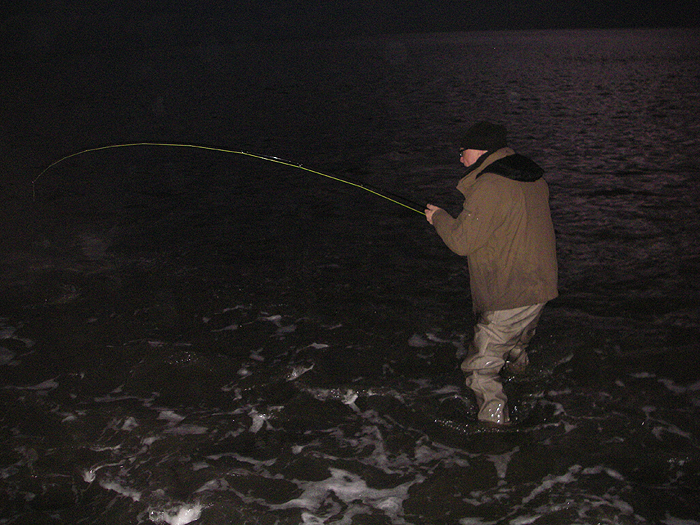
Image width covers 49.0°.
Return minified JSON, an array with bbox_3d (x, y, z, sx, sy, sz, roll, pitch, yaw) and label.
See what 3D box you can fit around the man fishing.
[{"bbox_3d":[0.730,0.115,4.030,0.680,1.700,0.620,8,19,31],"label":"man fishing"}]

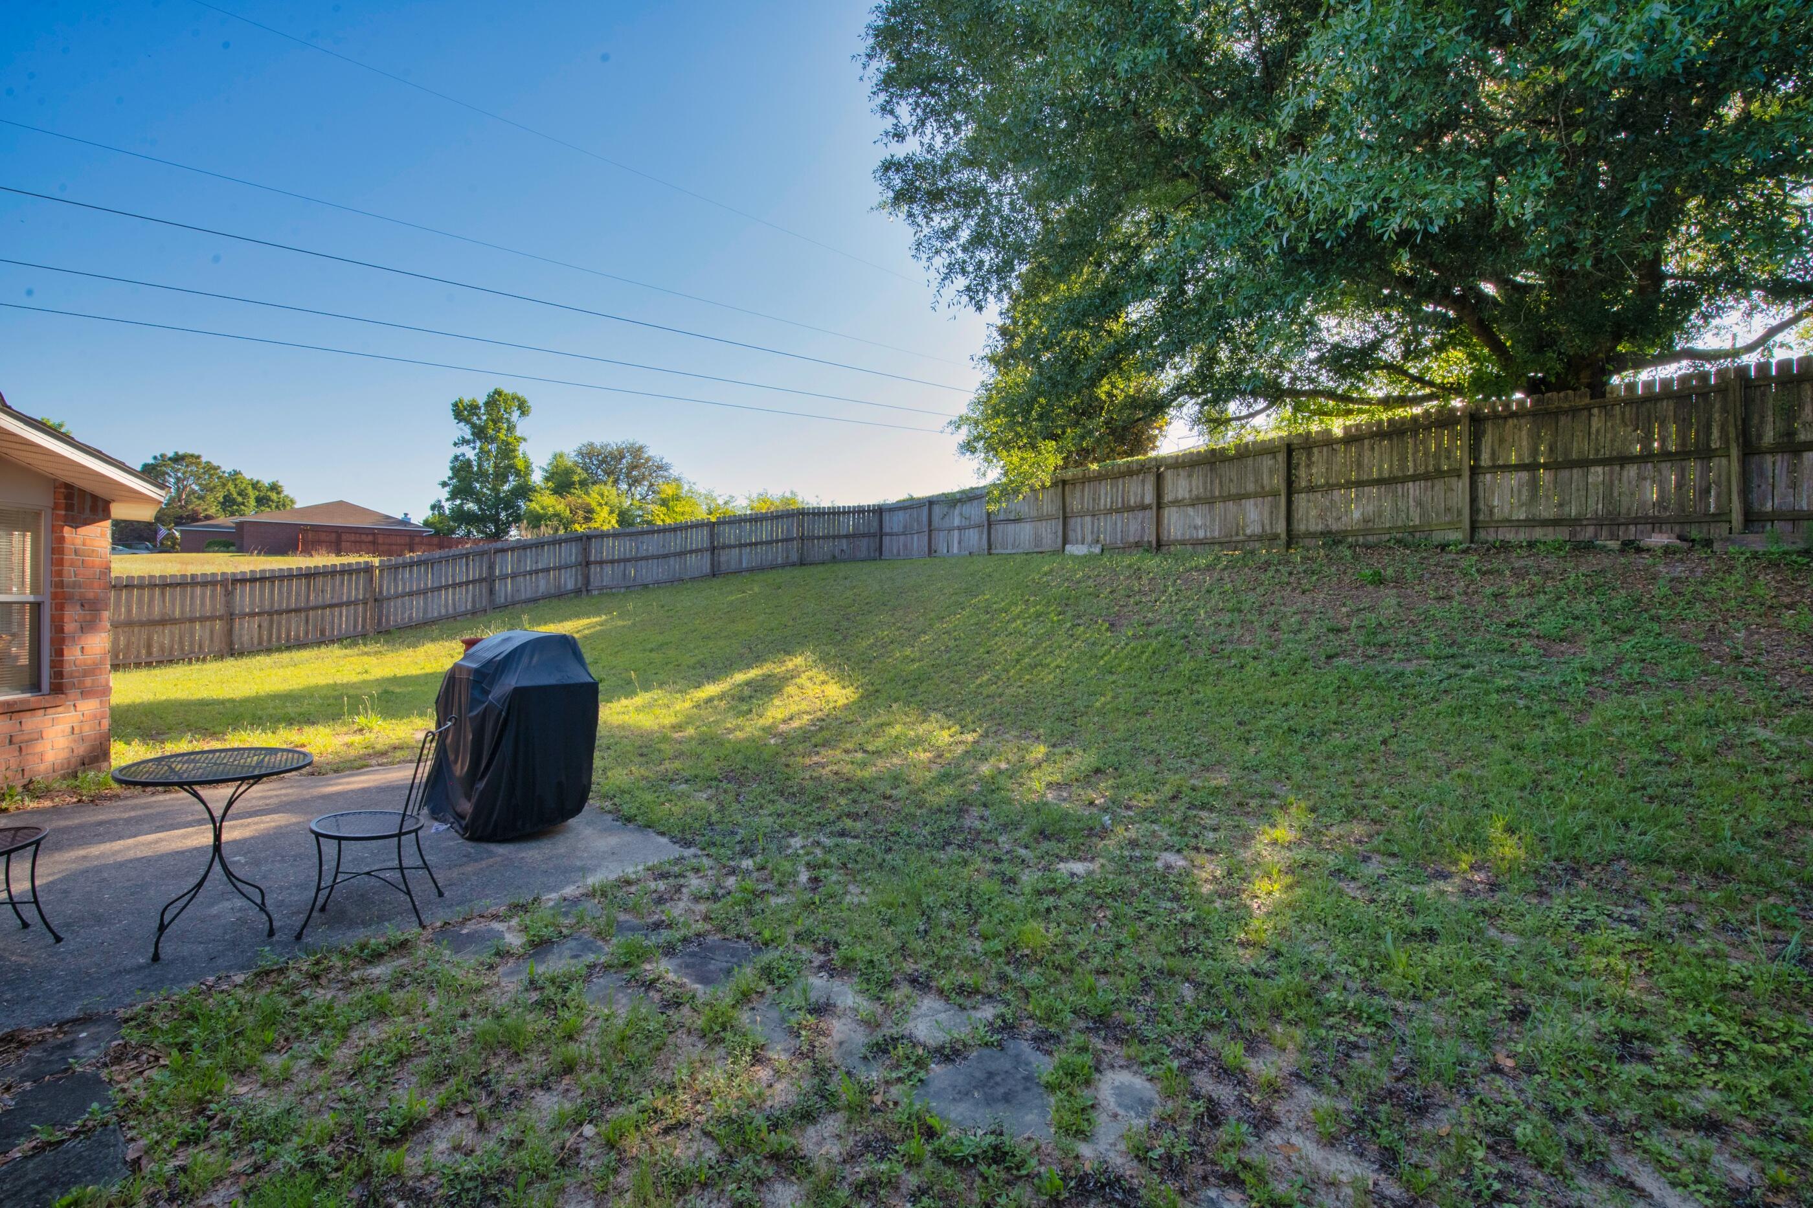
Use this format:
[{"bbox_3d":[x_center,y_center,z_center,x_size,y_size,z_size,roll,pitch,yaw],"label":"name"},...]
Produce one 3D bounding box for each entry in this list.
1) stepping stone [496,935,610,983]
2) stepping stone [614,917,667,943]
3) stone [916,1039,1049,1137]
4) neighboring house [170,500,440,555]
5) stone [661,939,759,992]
[{"bbox_3d":[-1.385,1.430,2.785,0.290,0.050,0.360,0,0,38],"label":"stepping stone"},{"bbox_3d":[-1.135,1.430,3.035,0.320,0.050,0.190,0,0,13],"label":"stepping stone"},{"bbox_3d":[0.221,1.397,2.035,0.385,0.050,0.410,0,0,8],"label":"stone"},{"bbox_3d":[-51.700,-6.700,61.400,17.000,5.400,15.500,0,0,-35],"label":"neighboring house"},{"bbox_3d":[-0.740,1.418,2.780,0.355,0.050,0.325,0,0,44],"label":"stone"}]

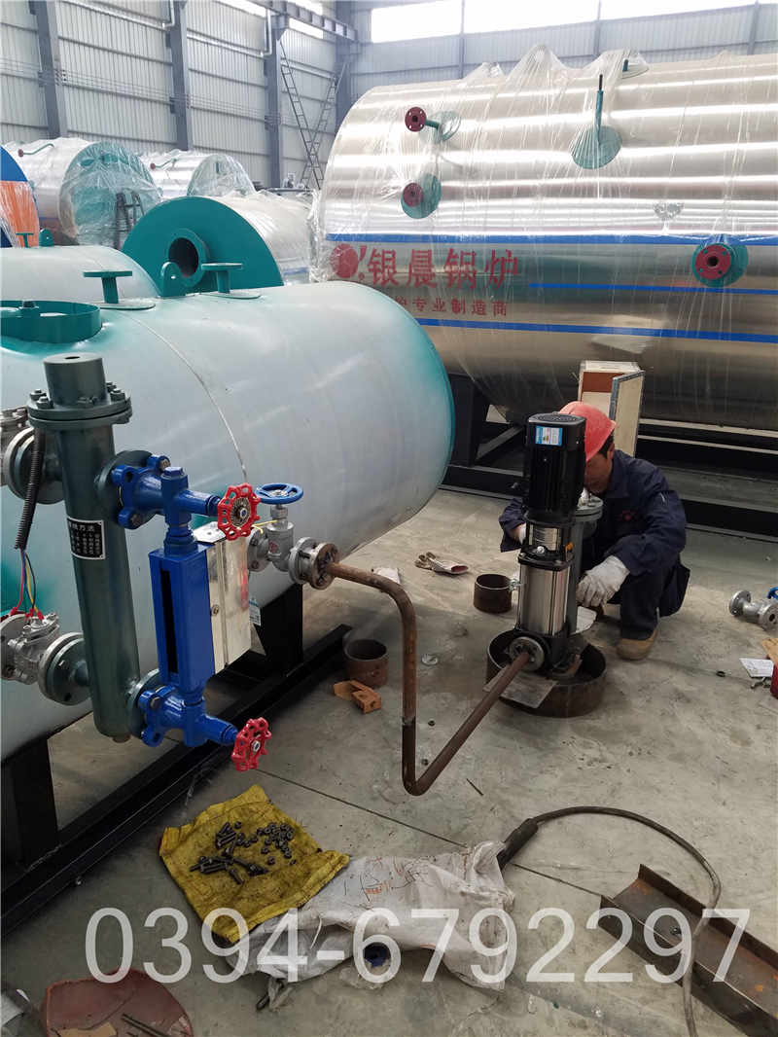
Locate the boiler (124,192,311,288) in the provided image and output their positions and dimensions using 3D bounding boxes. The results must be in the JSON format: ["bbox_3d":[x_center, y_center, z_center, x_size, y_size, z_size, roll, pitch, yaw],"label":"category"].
[{"bbox_3d":[-0.630,-1.560,5.889,1.400,1.550,2.500,11,23,26],"label":"boiler"}]

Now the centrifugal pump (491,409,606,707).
[{"bbox_3d":[0.537,0.138,2.544,0.400,0.950,0.400,11,23,27],"label":"centrifugal pump"}]

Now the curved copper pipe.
[{"bbox_3d":[0.153,0.293,2.146,0.250,0.607,0.780,11,23,28],"label":"curved copper pipe"}]

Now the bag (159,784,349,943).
[{"bbox_3d":[-0.387,0.882,2.087,0.368,0.040,0.449,-18,27,-42],"label":"bag"}]

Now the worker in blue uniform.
[{"bbox_3d":[0.806,0.017,2.892,0.630,0.930,0.720,18,27,39],"label":"worker in blue uniform"}]

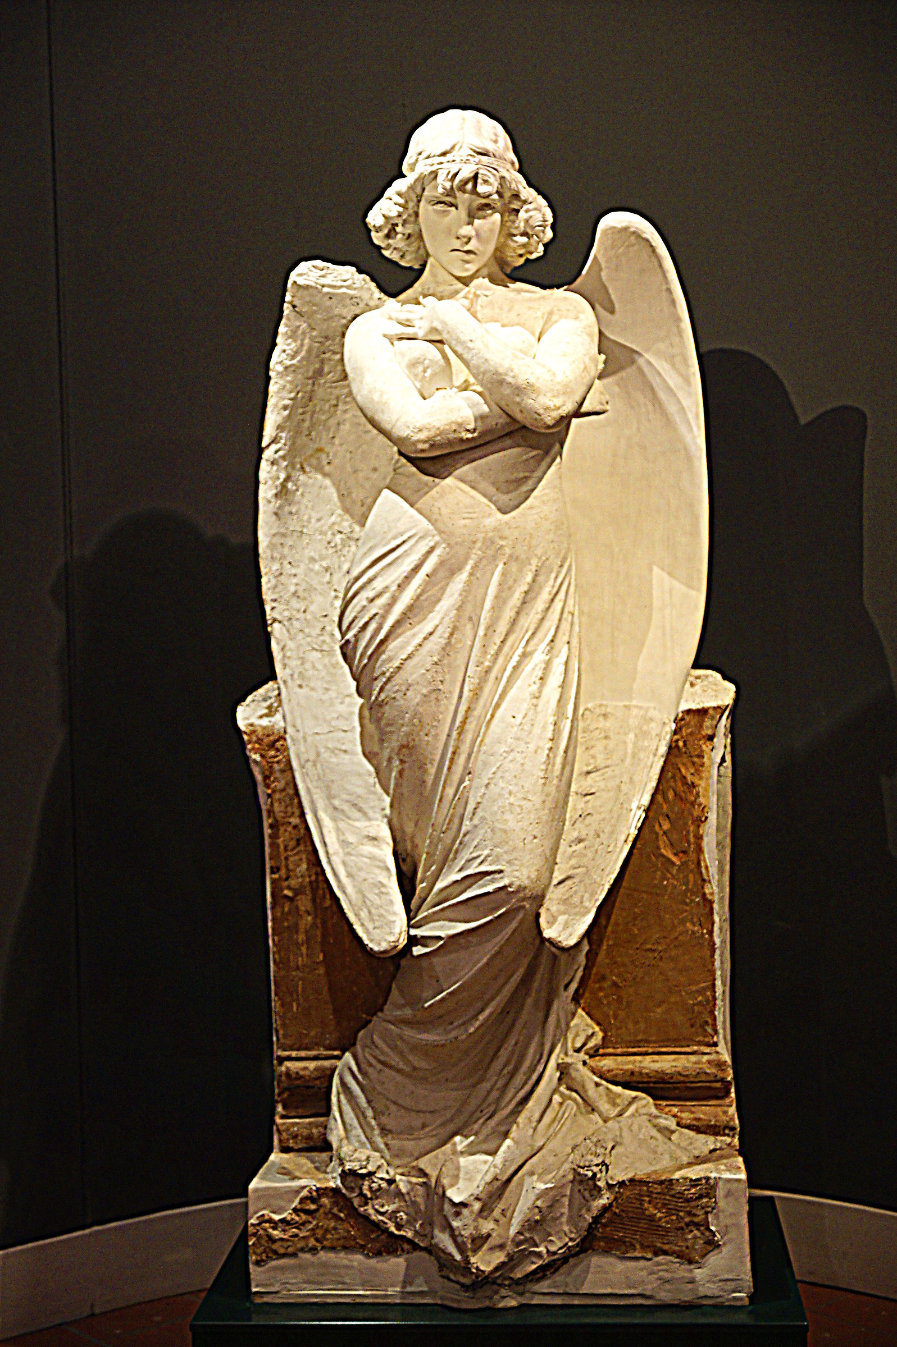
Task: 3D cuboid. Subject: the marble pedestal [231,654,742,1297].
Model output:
[{"bbox_3d":[0.084,0.474,3.117,0.780,0.930,0.430,-1,3,4],"label":"marble pedestal"}]

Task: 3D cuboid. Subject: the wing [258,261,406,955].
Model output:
[{"bbox_3d":[-0.182,-0.103,3.043,0.240,1.060,0.260,-1,3,4],"label":"wing"}]

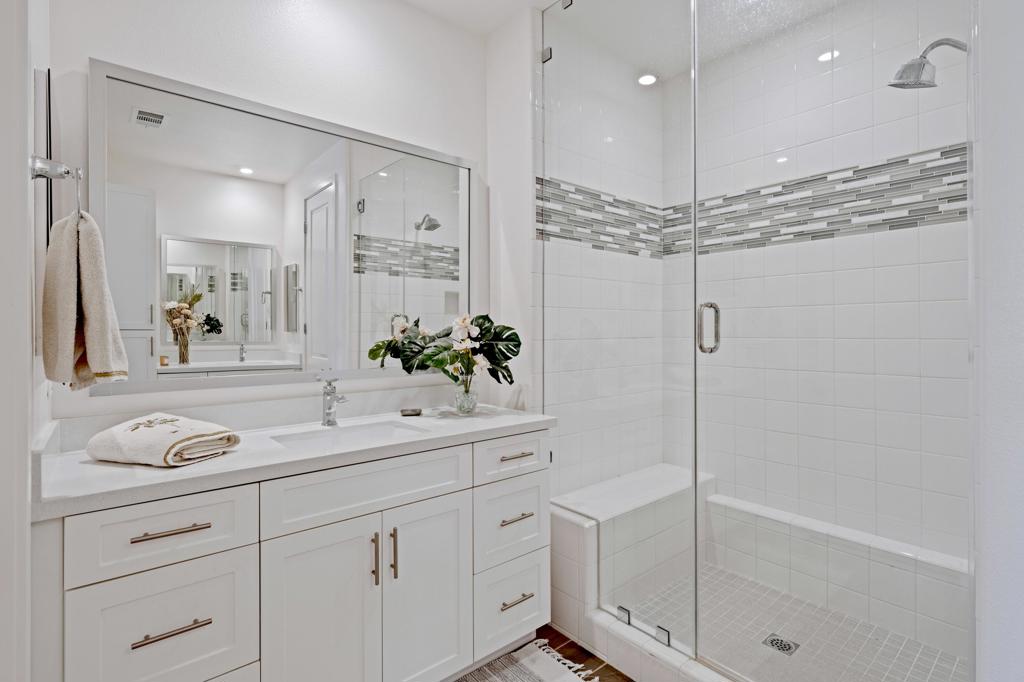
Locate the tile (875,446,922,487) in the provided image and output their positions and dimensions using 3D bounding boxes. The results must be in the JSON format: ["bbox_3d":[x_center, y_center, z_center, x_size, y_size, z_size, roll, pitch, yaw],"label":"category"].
[{"bbox_3d":[1.623,0.531,2.031,0.009,0.156,0.150,-1,1,-40],"label":"tile"}]

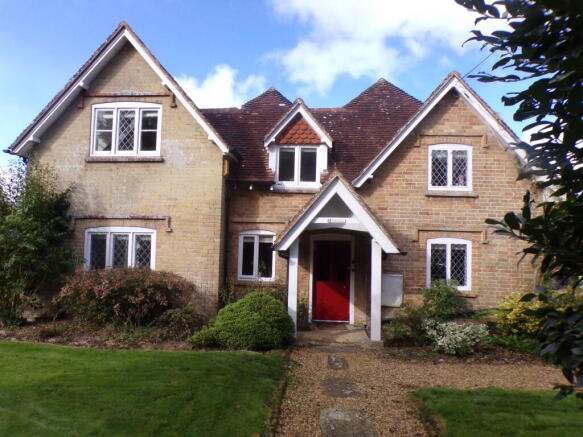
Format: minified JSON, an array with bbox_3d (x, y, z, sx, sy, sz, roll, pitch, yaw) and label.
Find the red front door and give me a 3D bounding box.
[{"bbox_3d":[0.907,1.399,9.107,0.837,1.803,0.070,1,-3,6],"label":"red front door"}]

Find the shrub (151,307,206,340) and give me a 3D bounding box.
[{"bbox_3d":[-2.148,1.961,7.710,1.084,0.559,0.750,1,-3,6],"label":"shrub"}]

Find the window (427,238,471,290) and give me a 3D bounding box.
[{"bbox_3d":[3.424,0.994,8.802,0.934,1.132,0.100,1,-3,6],"label":"window"}]

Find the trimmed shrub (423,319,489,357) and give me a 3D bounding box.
[{"bbox_3d":[3.000,2.112,7.349,1.141,0.581,0.800,1,-3,6],"label":"trimmed shrub"}]

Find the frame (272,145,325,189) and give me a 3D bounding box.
[{"bbox_3d":[0.165,-1.163,9.243,1.096,1.021,0.100,1,-3,6],"label":"frame"}]

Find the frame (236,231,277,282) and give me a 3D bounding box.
[{"bbox_3d":[-0.788,0.854,9.264,0.861,1.151,0.100,1,-3,6],"label":"frame"}]

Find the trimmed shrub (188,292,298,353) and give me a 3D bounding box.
[{"bbox_3d":[-0.878,1.850,7.598,1.806,0.910,1.300,1,-3,6],"label":"trimmed shrub"}]

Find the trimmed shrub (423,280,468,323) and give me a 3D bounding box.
[{"bbox_3d":[3.107,1.836,8.209,0.876,1.146,0.800,1,-3,6],"label":"trimmed shrub"}]

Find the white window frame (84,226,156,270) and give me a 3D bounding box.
[{"bbox_3d":[-3.709,0.769,8.833,1.607,1.158,0.100,1,-3,6],"label":"white window frame"}]

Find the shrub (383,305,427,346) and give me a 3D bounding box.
[{"bbox_3d":[2.224,2.058,7.963,0.850,0.719,0.750,1,-3,6],"label":"shrub"}]

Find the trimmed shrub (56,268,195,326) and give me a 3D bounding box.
[{"bbox_3d":[-3.234,1.576,7.951,2.545,1.179,1.150,1,-3,6],"label":"trimmed shrub"}]

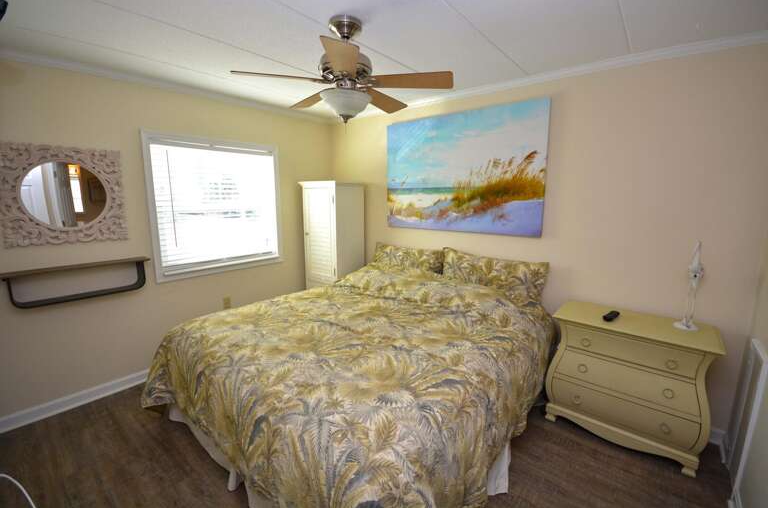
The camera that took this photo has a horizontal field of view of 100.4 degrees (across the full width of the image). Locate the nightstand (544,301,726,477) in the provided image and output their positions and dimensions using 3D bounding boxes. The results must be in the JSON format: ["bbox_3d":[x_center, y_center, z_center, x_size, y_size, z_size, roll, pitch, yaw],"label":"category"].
[{"bbox_3d":[1.525,0.789,2.049,0.787,0.753,0.465,9,14,39],"label":"nightstand"}]

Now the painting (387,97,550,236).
[{"bbox_3d":[0.622,-0.713,2.883,1.513,1.028,0.041,9,14,39],"label":"painting"}]

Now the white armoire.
[{"bbox_3d":[-0.563,0.037,3.657,0.615,1.658,0.458,9,14,39],"label":"white armoire"}]

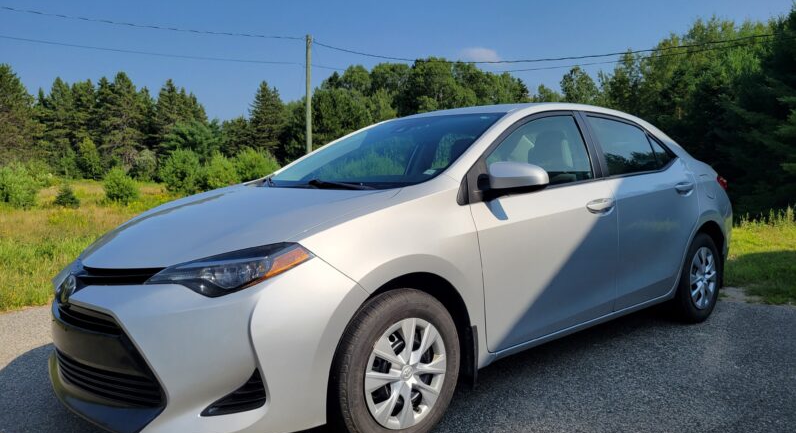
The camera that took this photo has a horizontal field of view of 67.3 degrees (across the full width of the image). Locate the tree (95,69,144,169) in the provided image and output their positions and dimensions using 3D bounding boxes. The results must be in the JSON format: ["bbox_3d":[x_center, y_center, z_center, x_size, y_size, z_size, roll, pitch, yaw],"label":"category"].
[{"bbox_3d":[-21.358,-6.923,45.648,3.690,8.000,3.510,0,5,0],"label":"tree"}]

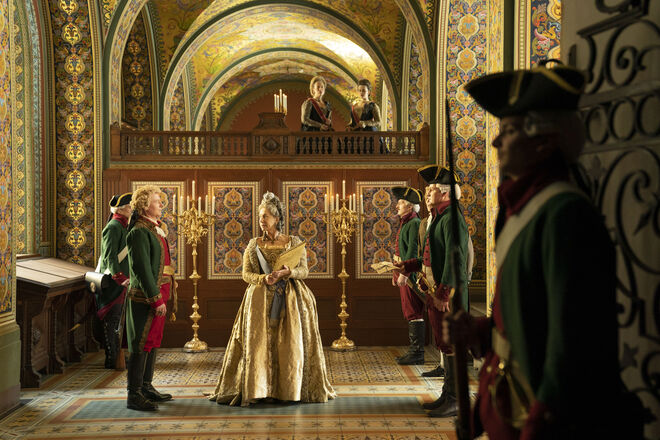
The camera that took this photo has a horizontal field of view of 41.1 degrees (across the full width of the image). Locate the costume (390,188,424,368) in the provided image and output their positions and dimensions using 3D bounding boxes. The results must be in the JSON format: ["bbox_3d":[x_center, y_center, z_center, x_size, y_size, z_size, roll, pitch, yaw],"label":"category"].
[{"bbox_3d":[0.850,0.585,9.420,0.430,1.870,0.500,0,0,-12],"label":"costume"}]

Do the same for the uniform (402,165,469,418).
[{"bbox_3d":[0.840,0.550,7.080,0.500,1.940,0.520,0,0,-18],"label":"uniform"}]

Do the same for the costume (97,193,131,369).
[{"bbox_3d":[-2.220,0.610,9.200,0.450,1.830,0.520,0,0,-9],"label":"costume"}]

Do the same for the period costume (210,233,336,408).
[{"bbox_3d":[-0.500,0.820,7.480,1.030,1.410,0.880,0,0,13],"label":"period costume"}]

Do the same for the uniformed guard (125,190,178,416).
[{"bbox_3d":[-1.485,0.710,7.260,0.430,1.620,0.530,0,0,-2],"label":"uniformed guard"}]

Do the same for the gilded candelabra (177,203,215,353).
[{"bbox_3d":[-1.580,0.560,10.270,0.460,1.920,0.440,0,0,0],"label":"gilded candelabra"}]

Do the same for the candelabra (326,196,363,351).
[{"bbox_3d":[0.170,0.560,10.300,0.460,1.920,0.440,0,0,0],"label":"candelabra"}]

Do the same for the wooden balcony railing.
[{"bbox_3d":[-0.730,-0.925,10.700,3.850,0.470,0.220,0,0,0],"label":"wooden balcony railing"}]

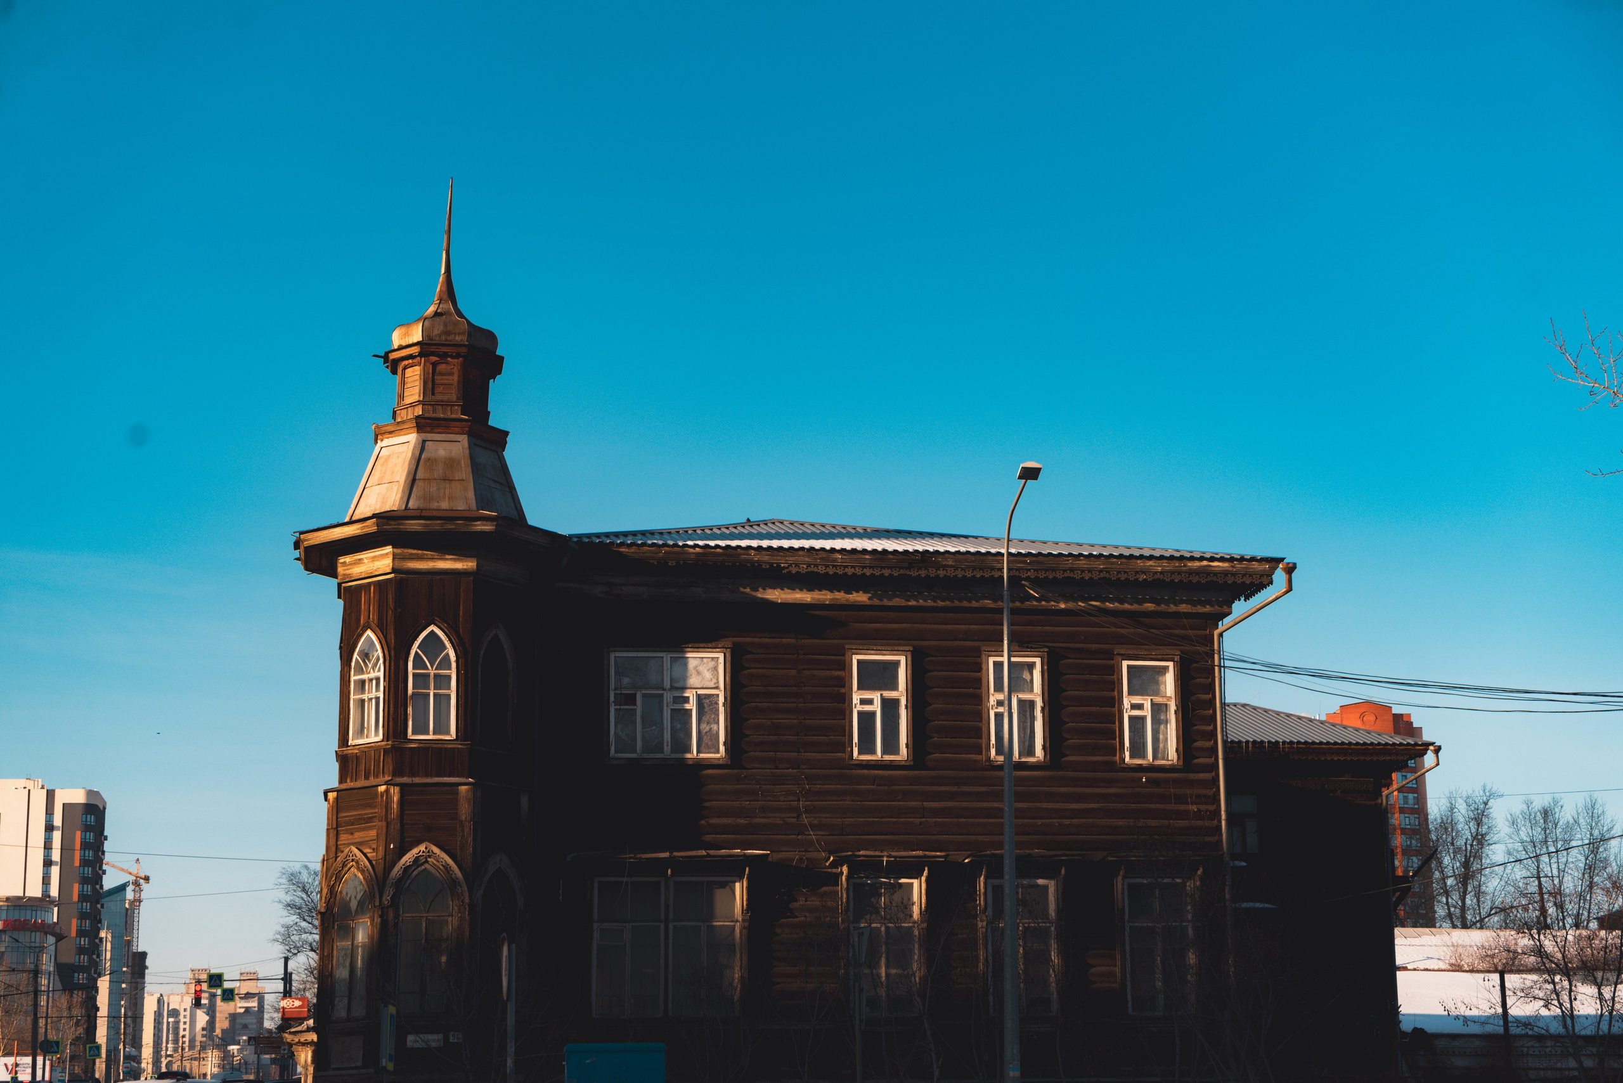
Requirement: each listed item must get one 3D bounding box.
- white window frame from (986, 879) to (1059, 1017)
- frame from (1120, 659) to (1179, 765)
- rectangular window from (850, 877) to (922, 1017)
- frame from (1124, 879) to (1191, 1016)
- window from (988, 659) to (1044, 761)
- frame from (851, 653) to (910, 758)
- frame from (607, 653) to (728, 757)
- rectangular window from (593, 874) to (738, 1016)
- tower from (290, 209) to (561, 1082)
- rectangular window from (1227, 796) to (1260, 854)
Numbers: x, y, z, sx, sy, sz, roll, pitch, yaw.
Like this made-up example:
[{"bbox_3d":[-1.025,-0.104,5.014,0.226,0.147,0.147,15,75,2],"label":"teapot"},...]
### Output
[{"bbox_3d":[3.016,5.768,37.238,1.002,1.938,0.150,1,-11,-10],"label":"white window frame"},{"bbox_3d":[4.949,2.490,38.226,0.846,1.530,0.150,1,-11,-10],"label":"frame"},{"bbox_3d":[1.048,5.722,36.907,1.003,1.947,0.150,1,-11,-10],"label":"rectangular window"},{"bbox_3d":[4.982,5.815,37.567,1.001,1.982,0.150,1,-11,-10],"label":"frame"},{"bbox_3d":[2.977,2.432,37.898,0.831,1.554,0.150,1,-11,-10],"label":"window"},{"bbox_3d":[0.984,2.379,37.565,0.779,1.513,0.150,1,-11,-10],"label":"frame"},{"bbox_3d":[-2.036,2.324,37.055,1.643,1.520,0.150,1,-11,-10],"label":"frame"},{"bbox_3d":[-1.998,5.647,36.397,2.110,1.964,0.150,1,-11,-10],"label":"rectangular window"},{"bbox_3d":[-5.283,1.564,36.646,3.750,13.876,3.750,1,-11,-10],"label":"tower"},{"bbox_3d":[8.475,5.554,51.261,0.648,1.141,0.150,1,-11,-10],"label":"rectangular window"}]

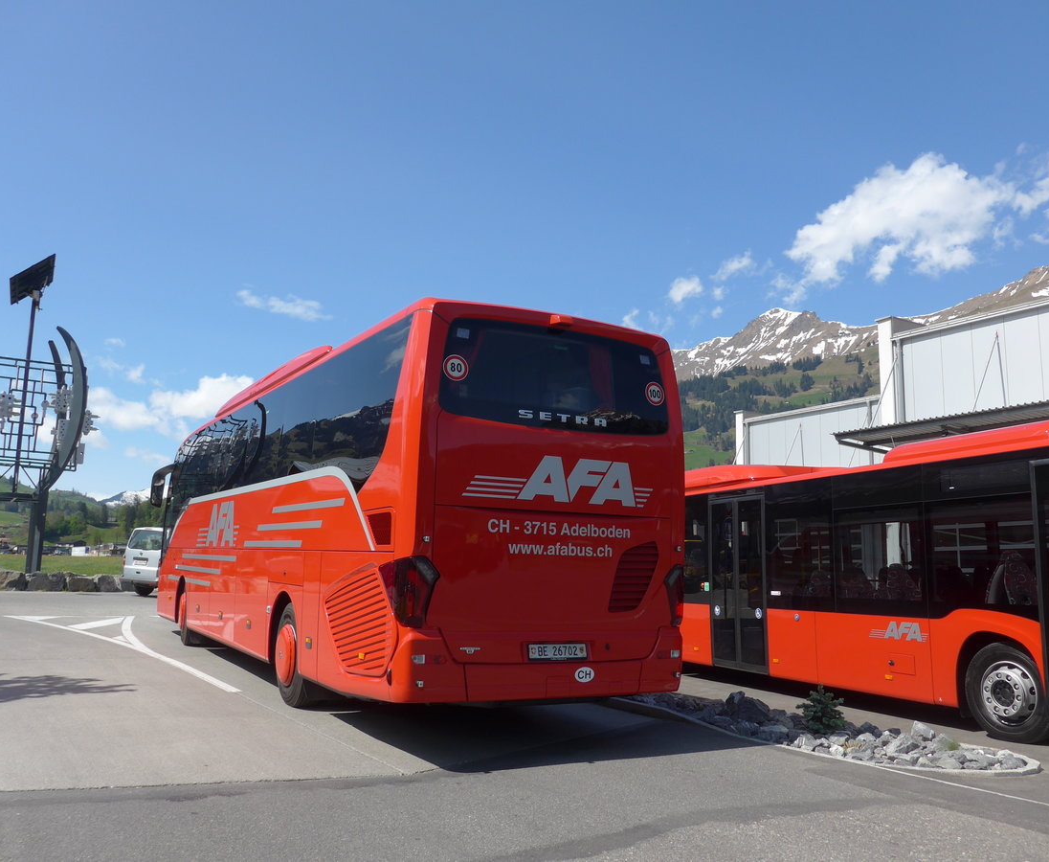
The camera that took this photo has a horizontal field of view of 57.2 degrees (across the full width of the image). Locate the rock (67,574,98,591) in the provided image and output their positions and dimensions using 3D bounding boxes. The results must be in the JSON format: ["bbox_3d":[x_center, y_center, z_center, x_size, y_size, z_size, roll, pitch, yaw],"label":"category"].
[{"bbox_3d":[-14.055,4.813,30.556,0.880,0.550,0.700,5,-8,-23],"label":"rock"}]

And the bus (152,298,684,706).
[{"bbox_3d":[-2.498,1.168,12.512,2.560,3.700,12.300,6,-9,-28],"label":"bus"}]

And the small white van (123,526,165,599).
[{"bbox_3d":[-9.870,4.100,29.720,1.920,1.970,4.890,-2,-9,28],"label":"small white van"}]

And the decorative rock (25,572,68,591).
[{"bbox_3d":[-15.046,4.744,30.380,1.160,0.580,0.750,5,-8,-23],"label":"decorative rock"}]

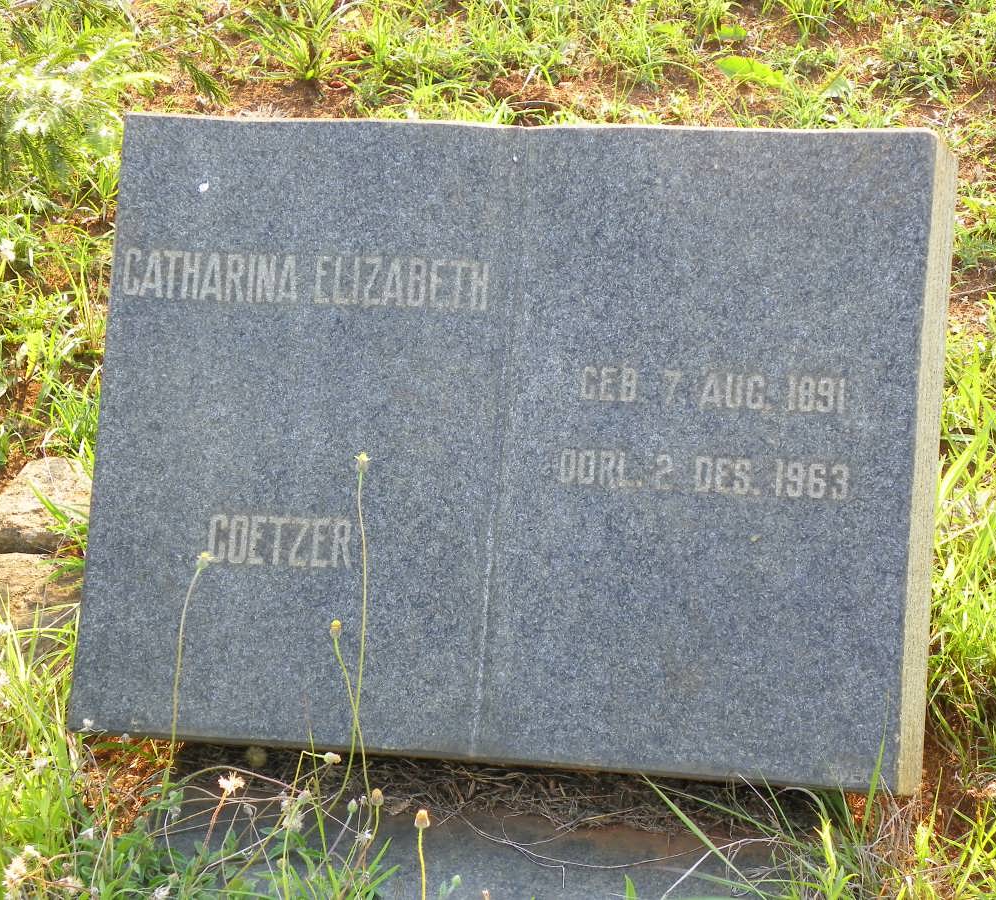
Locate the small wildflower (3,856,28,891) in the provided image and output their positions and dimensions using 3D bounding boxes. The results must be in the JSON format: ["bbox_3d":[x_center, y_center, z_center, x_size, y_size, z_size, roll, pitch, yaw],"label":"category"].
[{"bbox_3d":[-0.332,0.292,1.910,0.017,0.021,0.017,0,29,0],"label":"small wildflower"}]

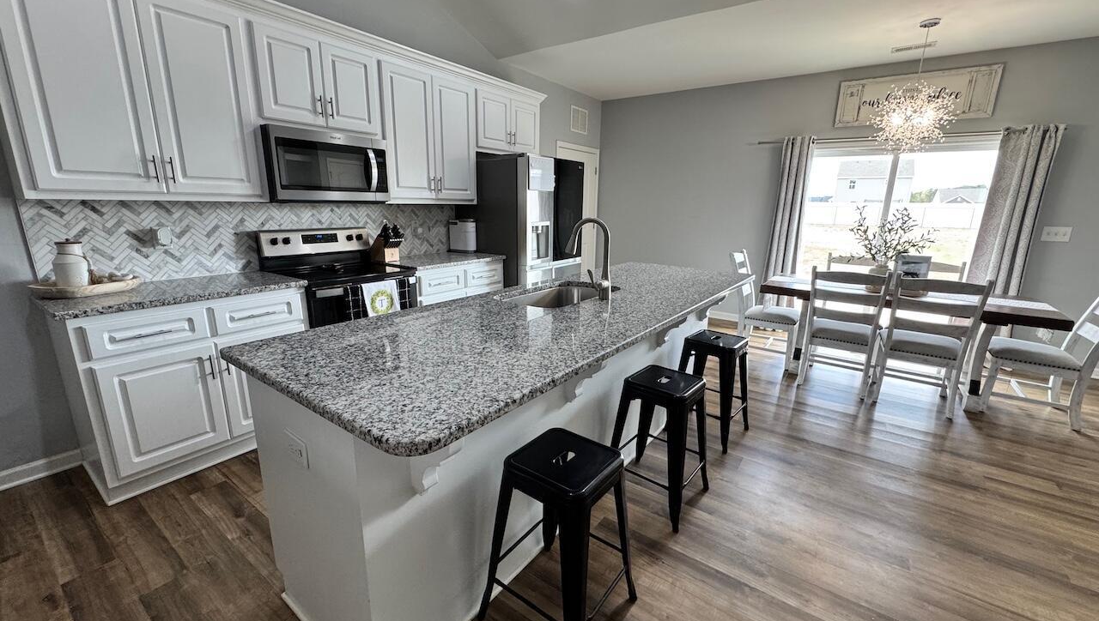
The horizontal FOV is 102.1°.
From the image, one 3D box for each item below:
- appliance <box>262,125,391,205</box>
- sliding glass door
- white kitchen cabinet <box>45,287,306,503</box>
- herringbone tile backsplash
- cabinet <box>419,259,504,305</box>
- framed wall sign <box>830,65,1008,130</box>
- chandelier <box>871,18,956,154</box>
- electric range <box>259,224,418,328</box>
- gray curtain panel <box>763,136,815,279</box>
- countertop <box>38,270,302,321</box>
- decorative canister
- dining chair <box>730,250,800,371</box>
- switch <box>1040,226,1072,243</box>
[{"bbox_3d":[-1.490,-0.929,2.928,0.388,0.410,0.752,11,17,35],"label":"appliance"},{"bbox_3d":[3.240,-0.607,4.367,1.603,1.992,0.100,11,17,35],"label":"sliding glass door"},{"bbox_3d":[-1.951,0.335,2.468,0.593,0.872,0.949,11,17,35],"label":"white kitchen cabinet"},{"bbox_3d":[-1.668,-0.541,3.122,0.015,0.445,2.624,11,17,35],"label":"herringbone tile backsplash"},{"bbox_3d":[-0.926,0.037,3.781,0.630,0.885,0.915,11,17,34],"label":"cabinet"},{"bbox_3d":[3.253,-1.909,4.008,1.130,0.404,0.030,11,17,35],"label":"framed wall sign"},{"bbox_3d":[2.760,-1.659,3.321,0.530,0.912,0.530,11,17,34],"label":"chandelier"},{"bbox_3d":[-1.379,0.055,3.046,0.710,1.180,0.762,11,17,34],"label":"electric range"},{"bbox_3d":[2.597,-0.785,4.863,0.370,2.110,0.110,11,17,34],"label":"gray curtain panel"},{"bbox_3d":[-1.933,-0.105,2.345,0.622,0.035,0.989,11,17,35],"label":"countertop"},{"bbox_3d":[-2.252,-0.214,2.091,0.125,0.245,0.125,11,17,34],"label":"decorative canister"},{"bbox_3d":[2.007,-0.025,4.101,0.590,0.970,0.480,11,17,34],"label":"dining chair"},{"bbox_3d":[4.286,-0.642,3.755,0.165,0.122,0.015,11,17,34],"label":"switch"}]

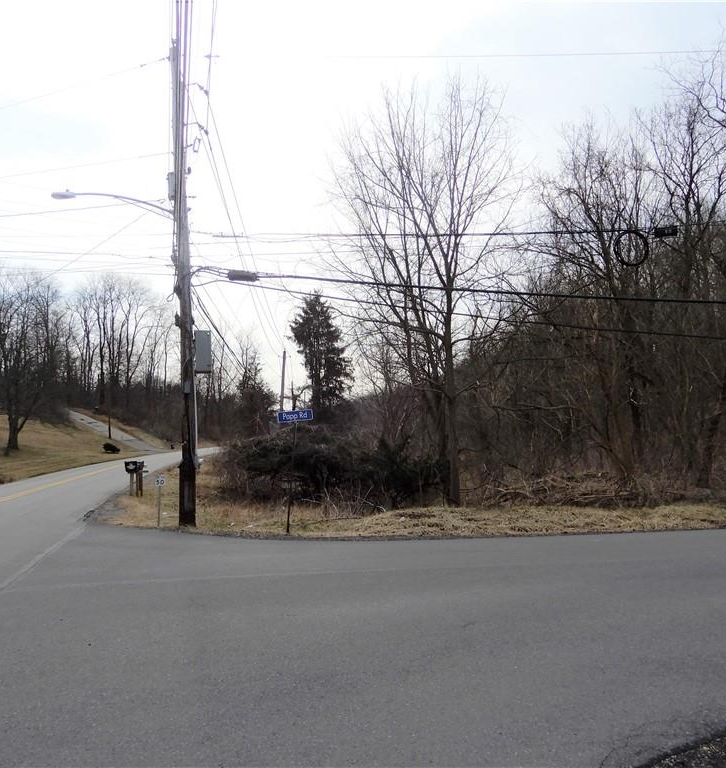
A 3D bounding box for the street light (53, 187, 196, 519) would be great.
[{"bbox_3d":[-5.033,-0.574,15.211,3.020,7.240,0.420,1,-6,-14],"label":"street light"}]

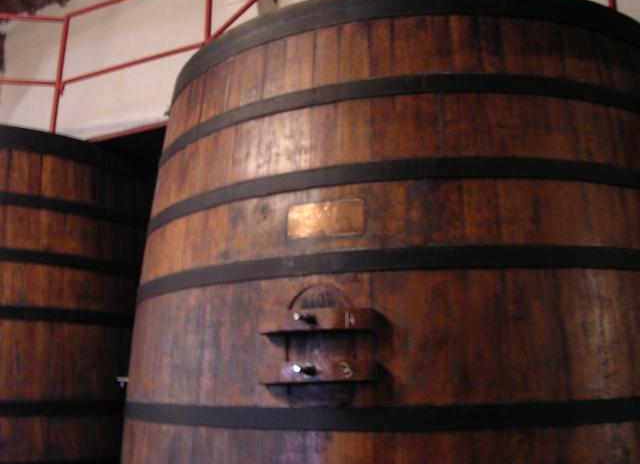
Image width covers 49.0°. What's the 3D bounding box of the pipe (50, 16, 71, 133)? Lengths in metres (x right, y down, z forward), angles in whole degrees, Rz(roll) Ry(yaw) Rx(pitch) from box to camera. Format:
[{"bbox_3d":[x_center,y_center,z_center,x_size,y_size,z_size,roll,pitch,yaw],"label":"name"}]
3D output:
[{"bbox_3d":[-2.013,-1.175,5.428,0.045,1.085,0.045,1,-12,0],"label":"pipe"}]

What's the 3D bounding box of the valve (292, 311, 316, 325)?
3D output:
[{"bbox_3d":[-0.058,0.328,2.690,0.045,0.042,0.140,-6,-13,22],"label":"valve"}]

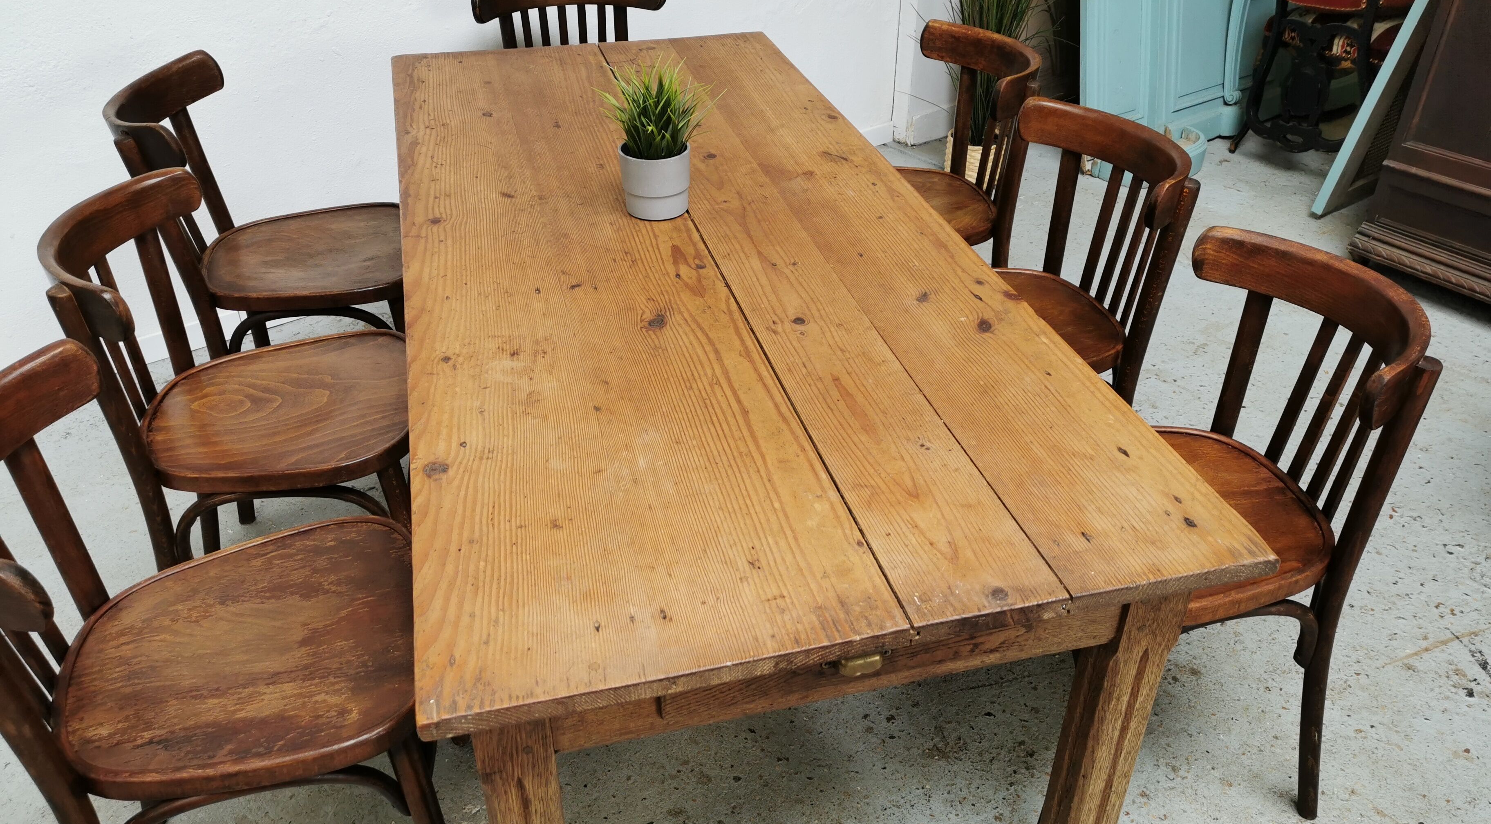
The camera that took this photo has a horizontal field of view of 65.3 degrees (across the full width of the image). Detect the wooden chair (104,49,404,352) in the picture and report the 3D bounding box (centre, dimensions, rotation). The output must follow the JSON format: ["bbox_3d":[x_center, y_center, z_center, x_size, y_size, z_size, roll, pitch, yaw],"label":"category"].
[{"bbox_3d":[-0.865,-0.245,2.312,0.490,0.812,0.437,-11,35,-17],"label":"wooden chair"}]

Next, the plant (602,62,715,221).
[{"bbox_3d":[-0.136,-0.415,1.778,0.170,0.217,0.170,-8,35,-13],"label":"plant"}]

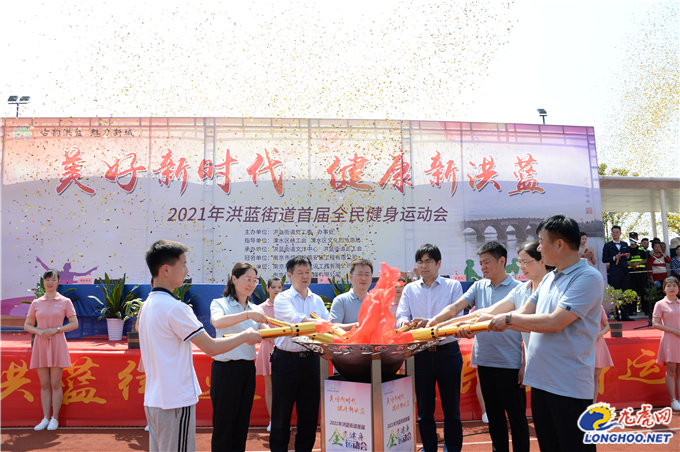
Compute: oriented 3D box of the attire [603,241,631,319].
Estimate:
[{"bbox_3d":[5.280,1.015,10.045,0.510,1.492,0.340,-1,-7,5],"label":"attire"}]

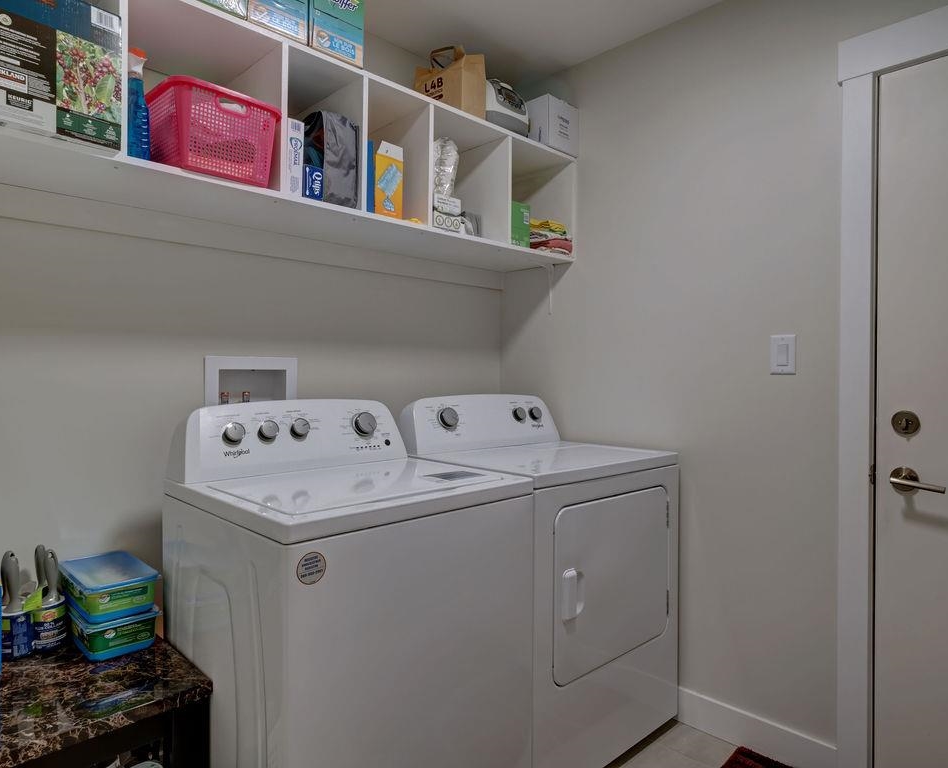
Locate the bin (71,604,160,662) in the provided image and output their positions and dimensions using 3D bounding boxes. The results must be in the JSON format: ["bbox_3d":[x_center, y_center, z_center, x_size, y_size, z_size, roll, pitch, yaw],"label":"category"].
[{"bbox_3d":[-0.853,0.554,1.392,0.145,0.073,0.272,-1,1,-42],"label":"bin"}]

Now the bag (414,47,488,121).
[{"bbox_3d":[-0.080,-1.019,2.048,0.210,0.265,0.125,1,1,38],"label":"bag"}]

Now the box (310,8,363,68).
[{"bbox_3d":[-0.463,-0.933,1.689,0.162,0.106,0.270,-1,1,-44],"label":"box"}]

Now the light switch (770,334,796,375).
[{"bbox_3d":[0.941,-0.088,1.803,0.012,0.121,0.073,-1,1,-44],"label":"light switch"}]

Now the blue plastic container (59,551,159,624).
[{"bbox_3d":[-0.882,0.481,1.427,0.272,0.075,0.145,1,1,45],"label":"blue plastic container"}]

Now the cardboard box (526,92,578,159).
[{"bbox_3d":[0.281,-0.990,2.349,0.174,0.198,0.180,-1,1,-44],"label":"cardboard box"}]

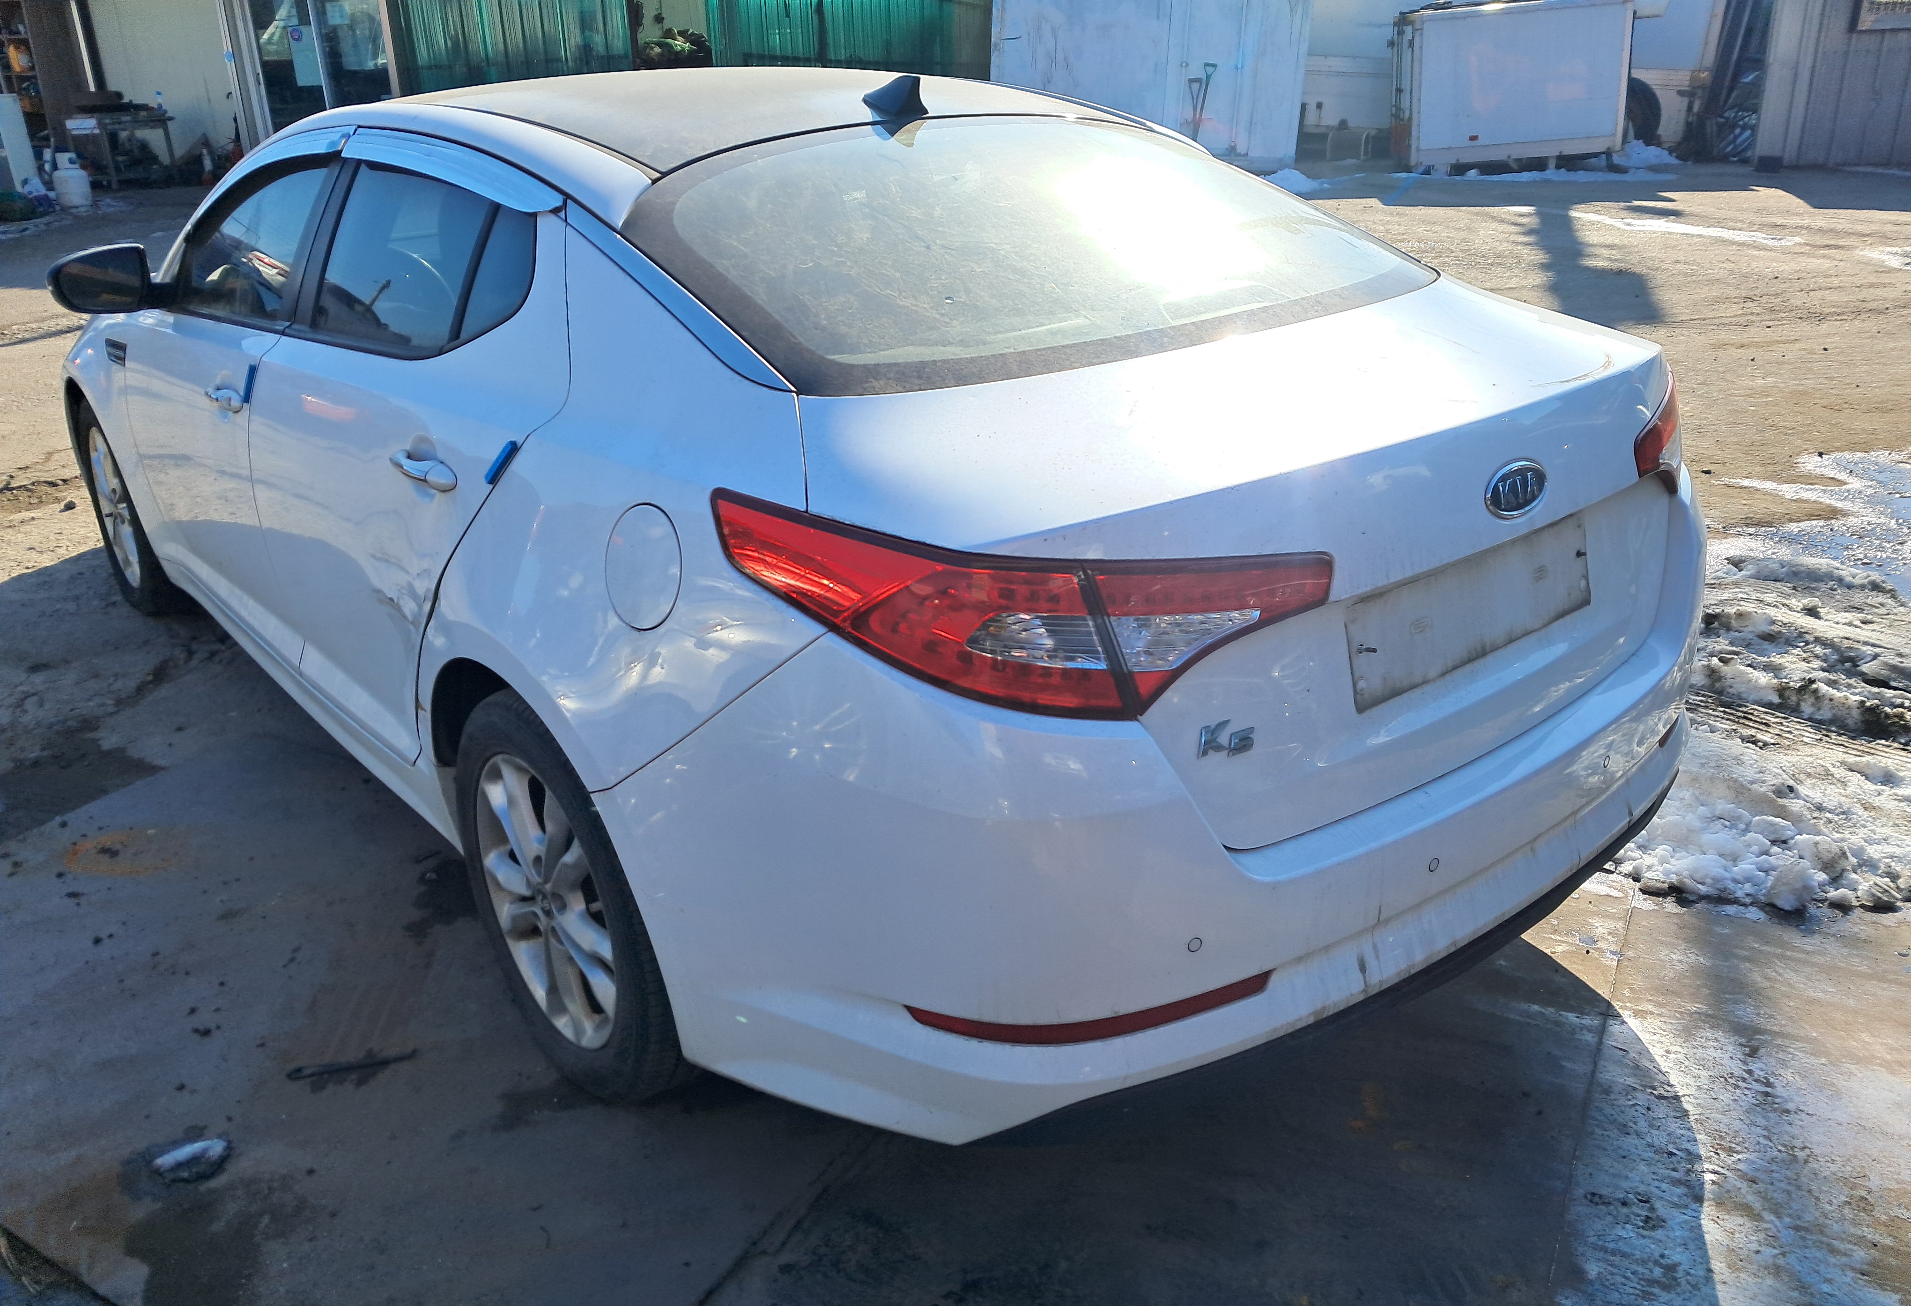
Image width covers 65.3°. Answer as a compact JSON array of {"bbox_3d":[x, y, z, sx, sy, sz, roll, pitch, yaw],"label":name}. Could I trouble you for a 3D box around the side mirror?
[{"bbox_3d":[-1.965,-0.853,3.411,0.210,0.145,0.150,-16,27,-34],"label":"side mirror"}]

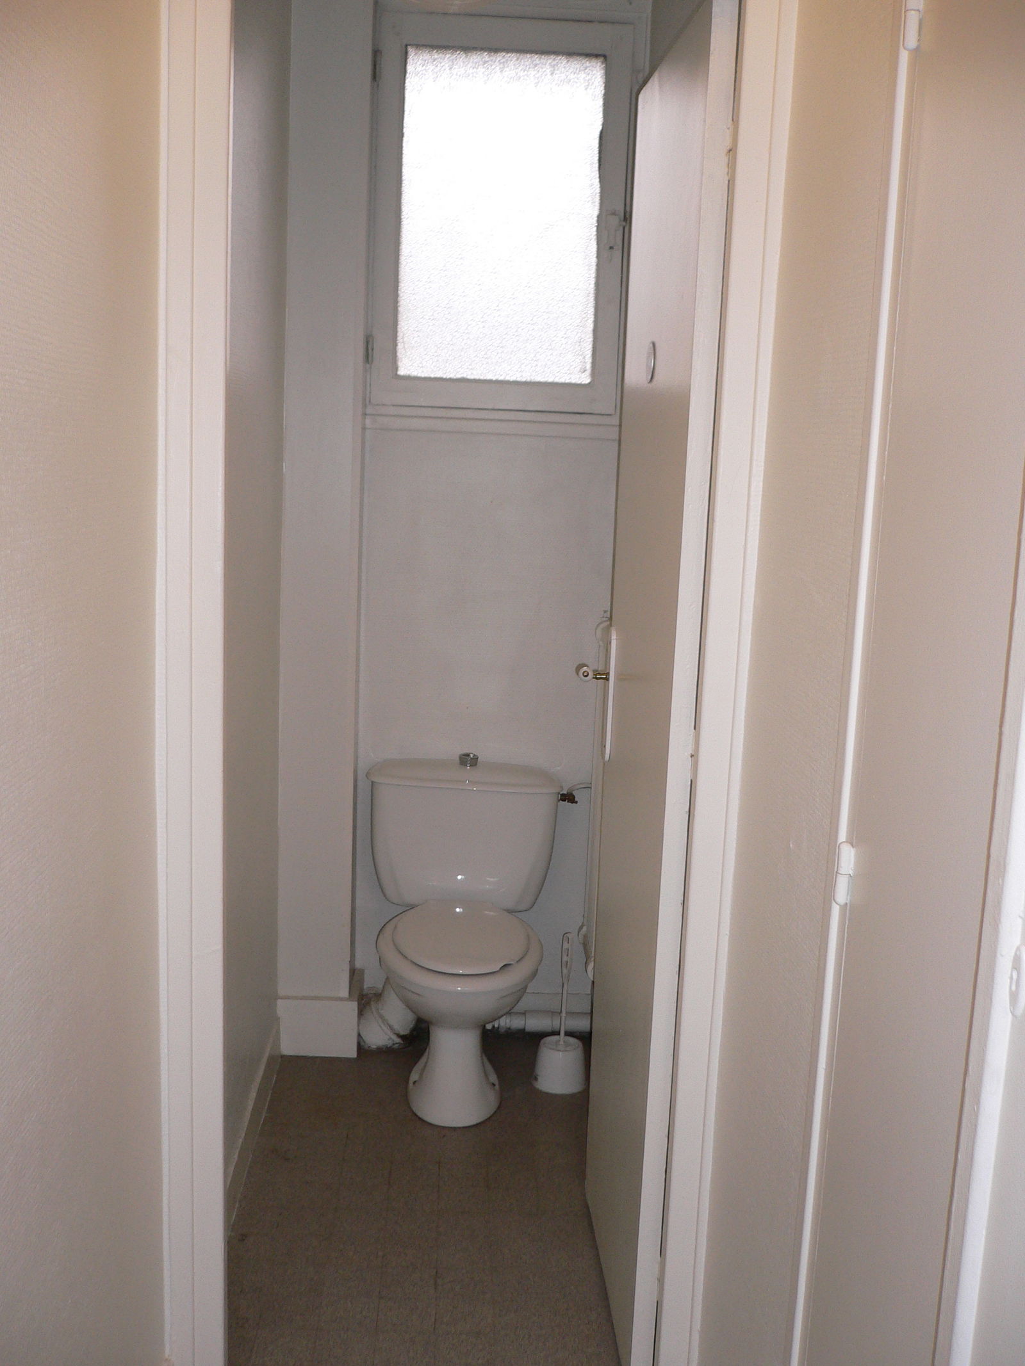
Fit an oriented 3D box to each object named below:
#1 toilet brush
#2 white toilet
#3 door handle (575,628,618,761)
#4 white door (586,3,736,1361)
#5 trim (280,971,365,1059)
[{"bbox_3d":[0.118,0.742,3.161,0.122,0.361,0.122,2,10,-2],"label":"toilet brush"},{"bbox_3d":[-0.116,0.556,3.027,0.442,0.753,0.667,2,10,0],"label":"white toilet"},{"bbox_3d":[0.149,0.026,2.466,0.077,0.248,0.131,2,10,-3],"label":"door handle"},{"bbox_3d":[0.218,0.052,2.238,0.038,2.032,0.622,2,10,-3],"label":"white door"},{"bbox_3d":[-0.457,0.799,3.347,0.186,0.139,0.201,2,10,-2],"label":"trim"}]

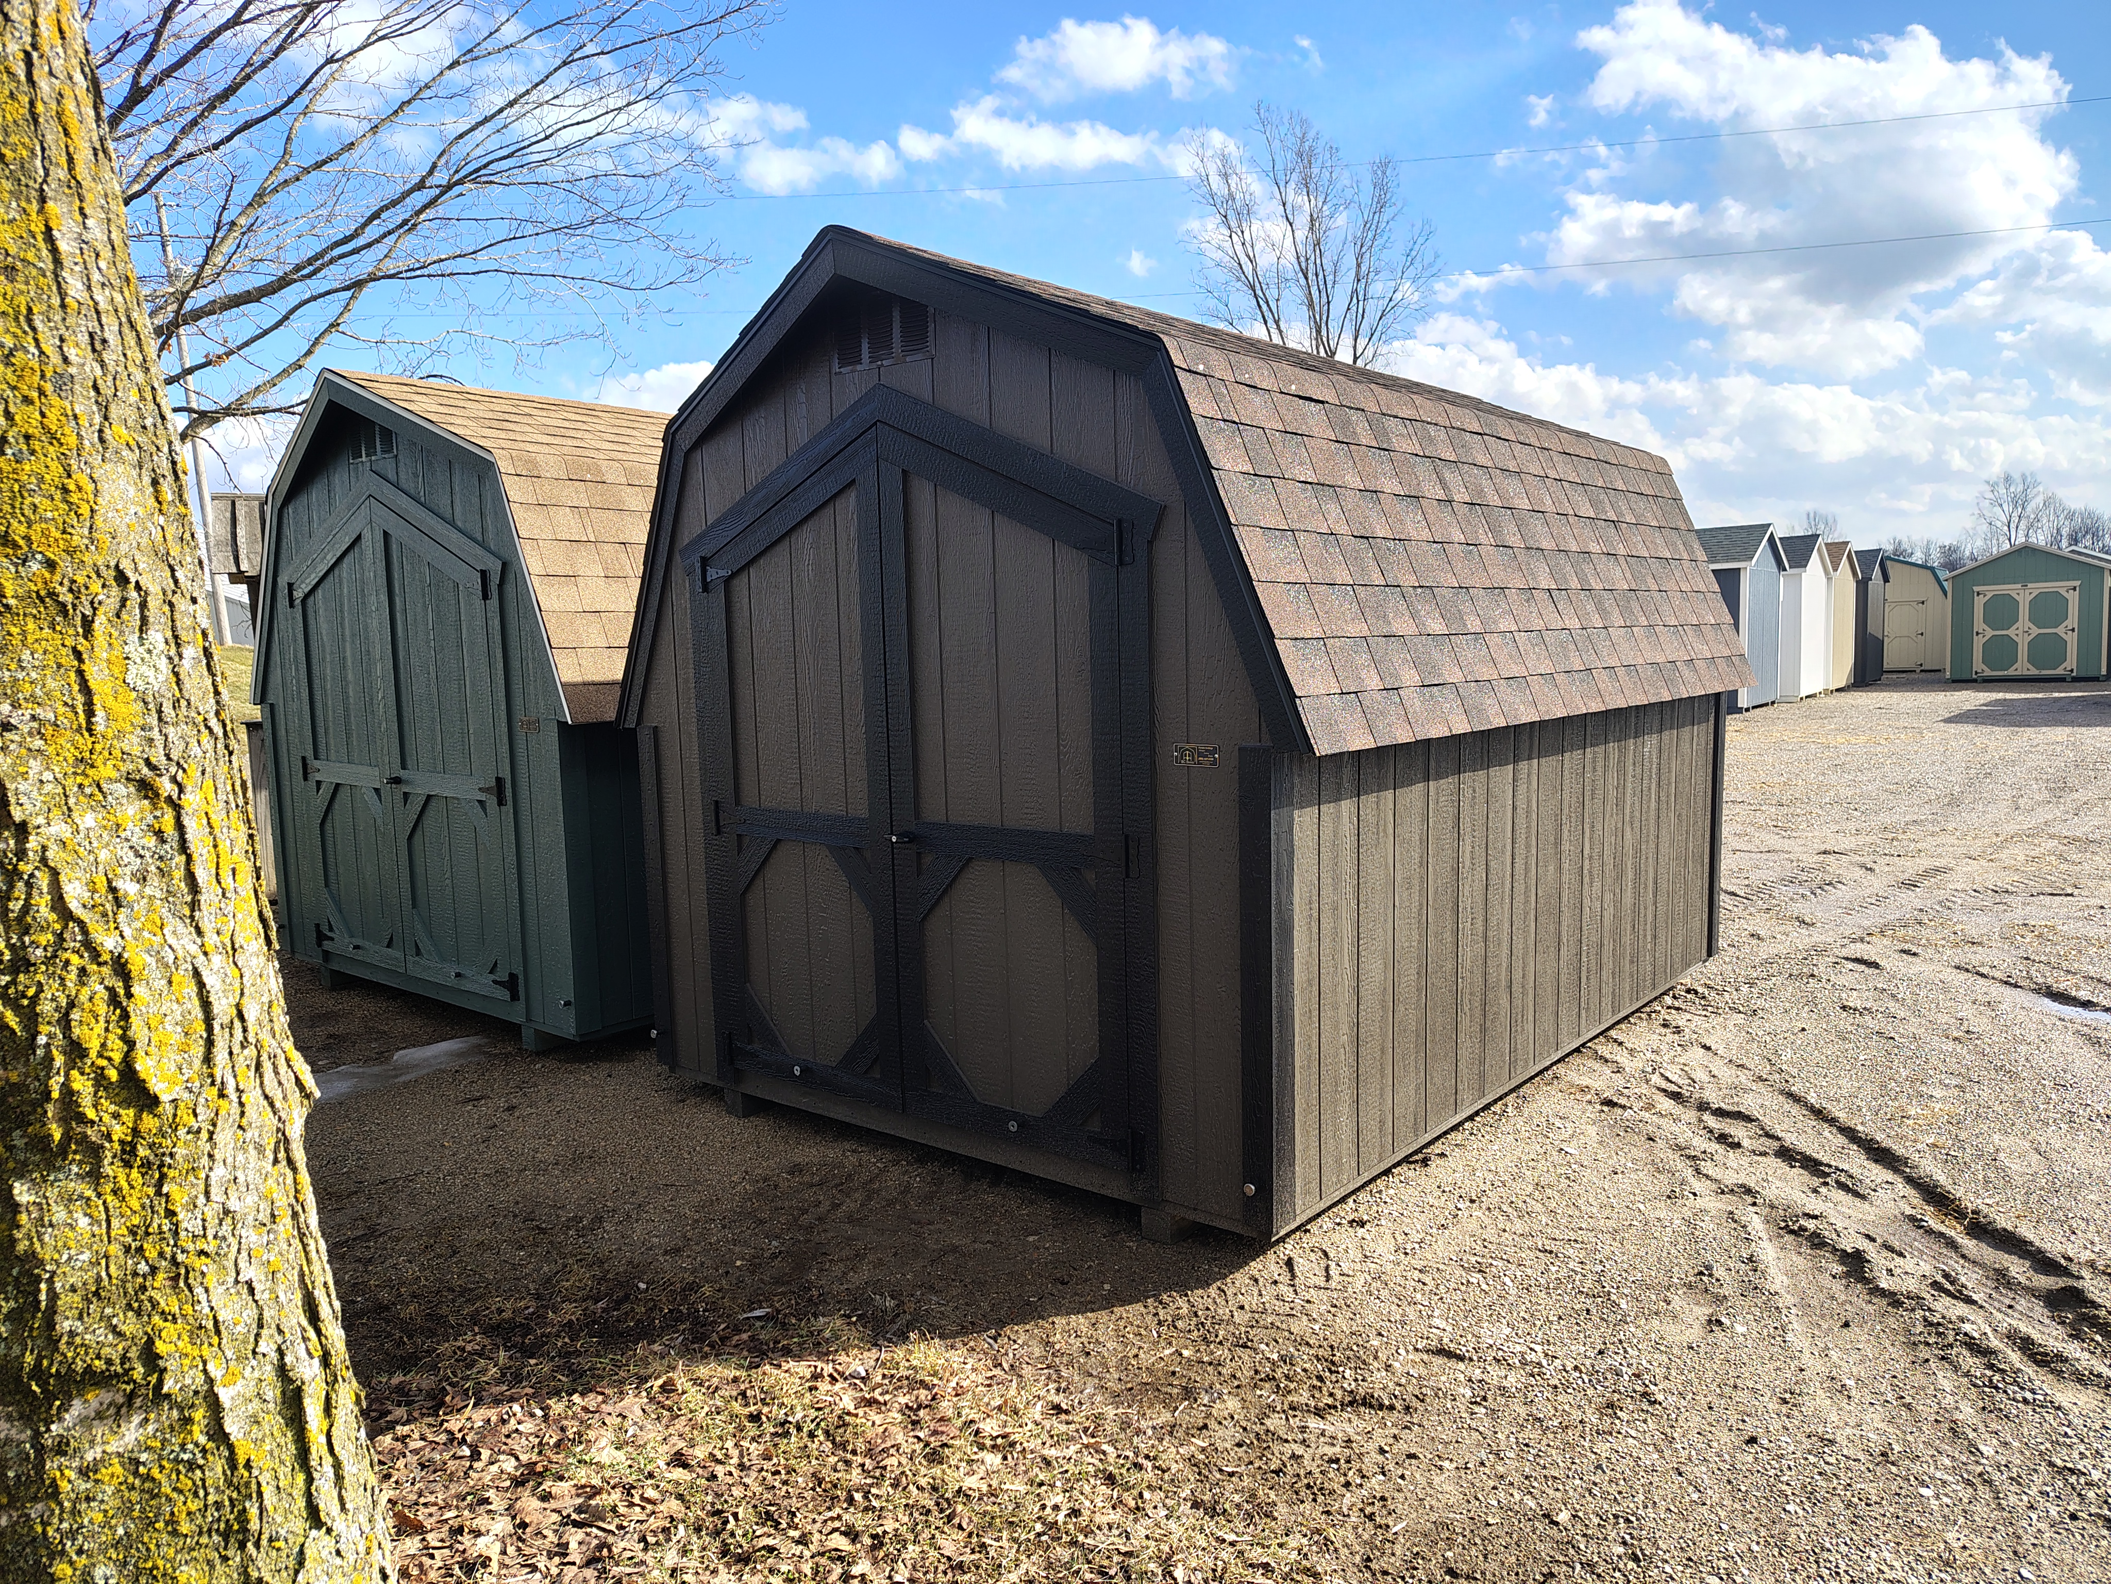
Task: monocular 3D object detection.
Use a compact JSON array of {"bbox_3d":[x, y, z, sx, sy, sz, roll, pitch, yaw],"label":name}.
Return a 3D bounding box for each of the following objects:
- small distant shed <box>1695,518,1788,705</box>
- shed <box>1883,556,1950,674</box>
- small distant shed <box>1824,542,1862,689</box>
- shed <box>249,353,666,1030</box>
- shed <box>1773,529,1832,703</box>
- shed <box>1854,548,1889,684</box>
[{"bbox_3d":[11.406,-3.200,27.440,3.700,3.315,2.834,2,7,38],"label":"small distant shed"},{"bbox_3d":[24.526,-5.177,42.754,3.250,3.373,3.900,2,7,38],"label":"shed"},{"bbox_3d":[15.935,-3.883,33.177,3.700,3.247,2.600,2,7,38],"label":"small distant shed"},{"bbox_3d":[-1.731,-0.516,7.046,2.617,2.597,3.300,4,9,39],"label":"shed"},{"bbox_3d":[13.967,-3.580,30.685,3.700,3.264,2.546,2,7,38],"label":"shed"},{"bbox_3d":[18.358,-4.246,36.246,3.700,3.207,2.295,2,7,38],"label":"shed"}]

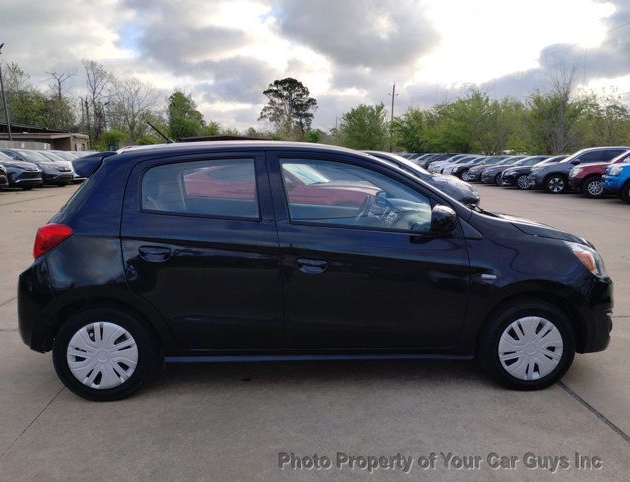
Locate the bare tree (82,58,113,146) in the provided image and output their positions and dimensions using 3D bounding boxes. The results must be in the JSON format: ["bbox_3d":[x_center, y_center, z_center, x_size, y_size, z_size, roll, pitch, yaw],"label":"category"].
[{"bbox_3d":[-27.363,-16.308,66.241,4.197,13.430,4.197,0,9,0],"label":"bare tree"}]

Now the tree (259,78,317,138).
[{"bbox_3d":[-4.961,-22.468,97.659,11.186,15.693,11.186,0,9,0],"label":"tree"}]

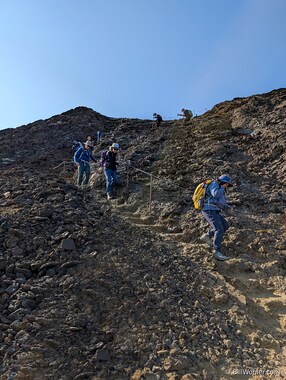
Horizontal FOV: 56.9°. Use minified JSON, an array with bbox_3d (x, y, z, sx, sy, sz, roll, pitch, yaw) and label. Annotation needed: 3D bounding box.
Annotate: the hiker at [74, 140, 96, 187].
[{"bbox_3d":[-2.071,-0.947,9.500,0.620,1.650,0.550,4,-7,-30],"label":"hiker"}]

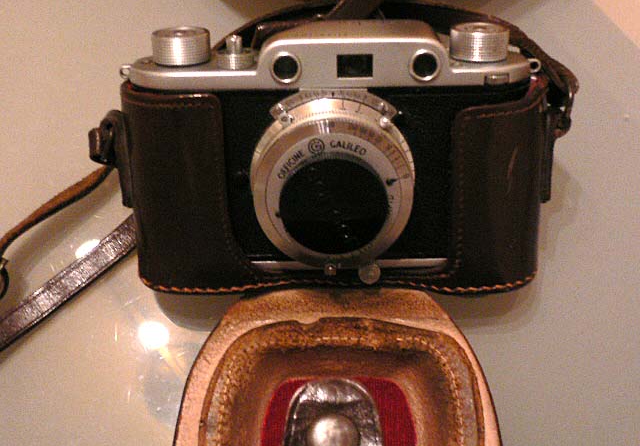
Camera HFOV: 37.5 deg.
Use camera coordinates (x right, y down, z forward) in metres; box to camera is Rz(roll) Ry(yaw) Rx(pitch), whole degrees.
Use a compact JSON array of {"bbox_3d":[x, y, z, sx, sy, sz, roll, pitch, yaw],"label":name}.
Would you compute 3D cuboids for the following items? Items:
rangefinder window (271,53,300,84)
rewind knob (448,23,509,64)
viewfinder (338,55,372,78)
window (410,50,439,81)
[{"bbox_3d":[-0.010,-0.048,0.290,0.009,0.010,0.004,0,22,3],"label":"rangefinder window"},{"bbox_3d":[0.051,-0.057,0.300,0.019,0.010,0.019,0,22,3],"label":"rewind knob"},{"bbox_3d":[0.011,-0.048,0.290,0.012,0.008,0.004,0,22,3],"label":"viewfinder"},{"bbox_3d":[0.032,-0.048,0.288,0.009,0.010,0.004,0,22,3],"label":"window"}]

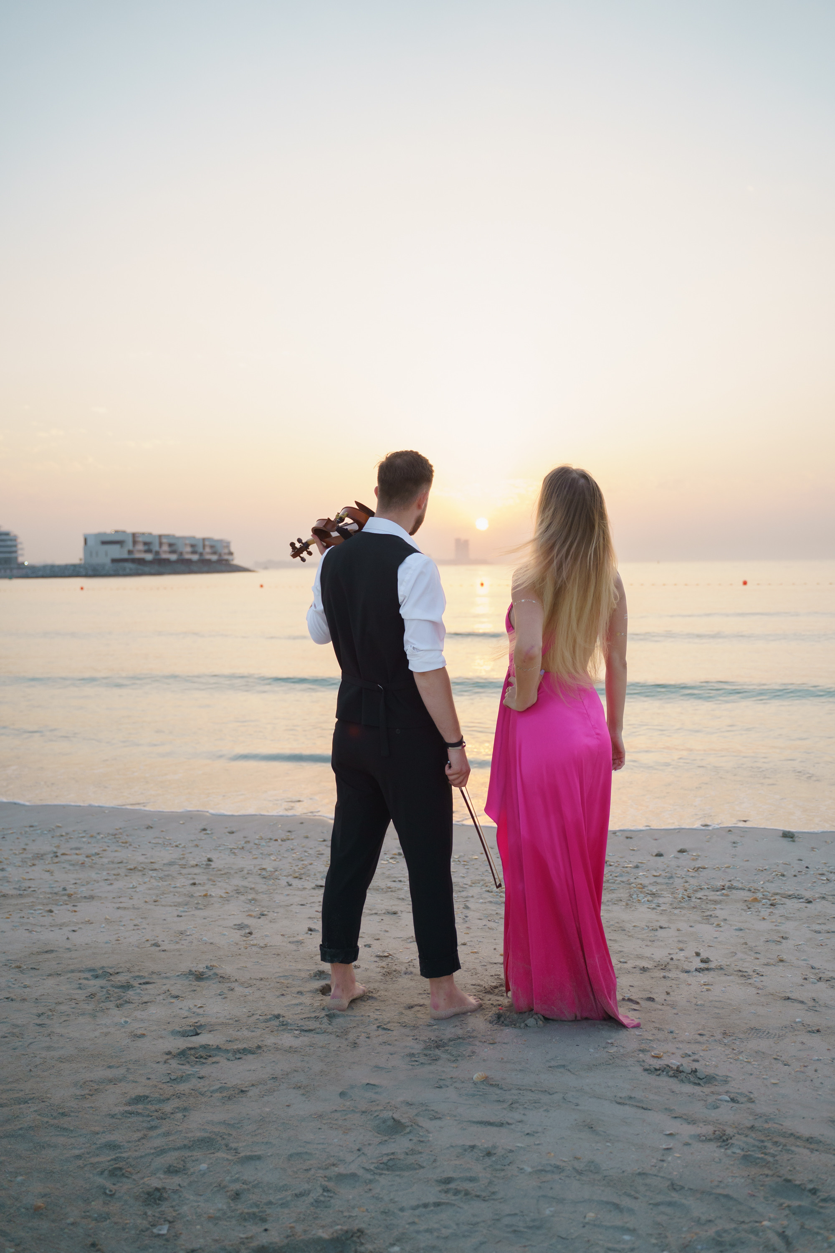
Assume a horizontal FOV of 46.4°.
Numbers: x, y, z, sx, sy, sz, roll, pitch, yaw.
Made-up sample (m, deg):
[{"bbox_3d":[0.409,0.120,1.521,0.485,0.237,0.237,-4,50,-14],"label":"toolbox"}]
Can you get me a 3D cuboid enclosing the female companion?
[{"bbox_3d":[0.459,0.339,3.067,0.460,1.710,0.480,-3,4,-27],"label":"female companion"}]

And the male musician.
[{"bbox_3d":[-0.071,0.316,3.116,0.540,1.770,0.450,0,4,18],"label":"male musician"}]

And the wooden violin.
[{"bbox_3d":[-0.293,-0.292,3.305,0.200,0.110,0.590,43,-27,-21],"label":"wooden violin"}]

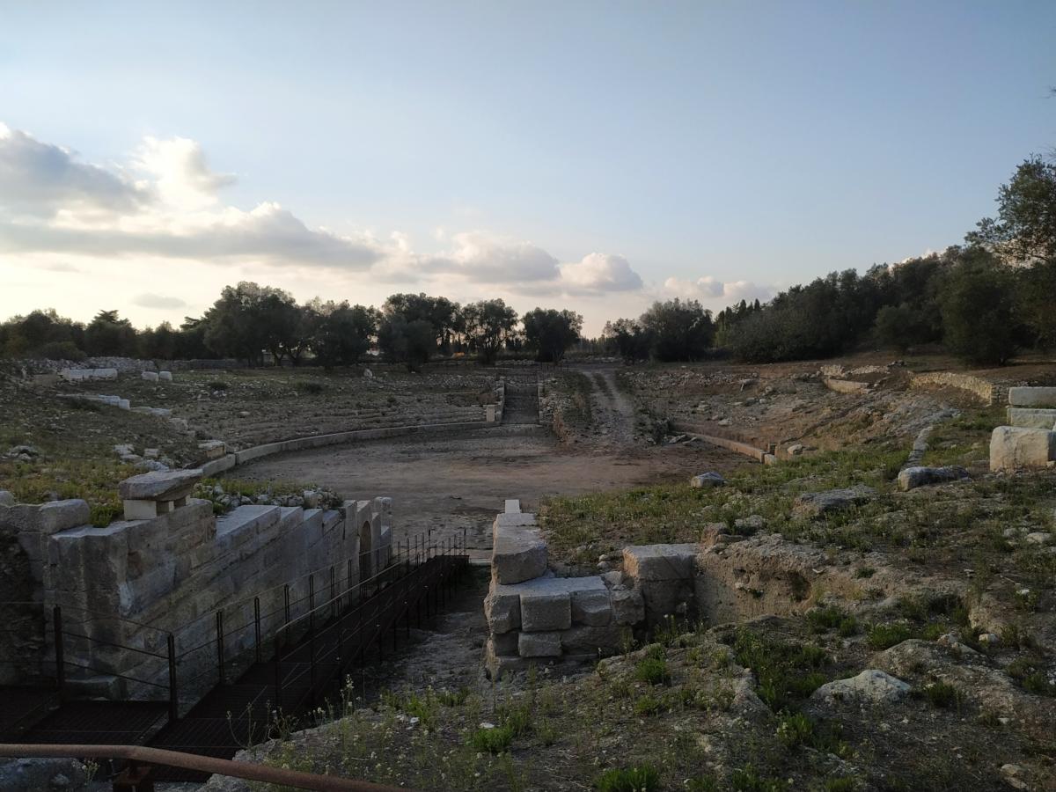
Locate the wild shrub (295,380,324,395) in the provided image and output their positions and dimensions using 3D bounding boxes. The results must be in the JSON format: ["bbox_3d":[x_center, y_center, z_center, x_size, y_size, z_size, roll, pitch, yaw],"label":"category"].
[{"bbox_3d":[-22.075,-0.855,74.000,2.800,1.250,2.200,0,4,0],"label":"wild shrub"}]

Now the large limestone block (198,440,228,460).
[{"bbox_3d":[-21.327,3.648,49.500,1.400,0.920,1.300,3,5,39],"label":"large limestone block"}]

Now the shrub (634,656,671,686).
[{"bbox_3d":[1.321,2.934,7.800,0.390,0.280,0.370,0,4,0],"label":"shrub"}]

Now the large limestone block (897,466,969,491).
[{"bbox_3d":[9.440,1.914,17.100,1.600,0.460,0.520,-1,4,-14],"label":"large limestone block"}]

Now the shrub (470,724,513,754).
[{"bbox_3d":[-0.265,2.524,5.400,0.310,0.180,0.290,0,4,0],"label":"shrub"}]

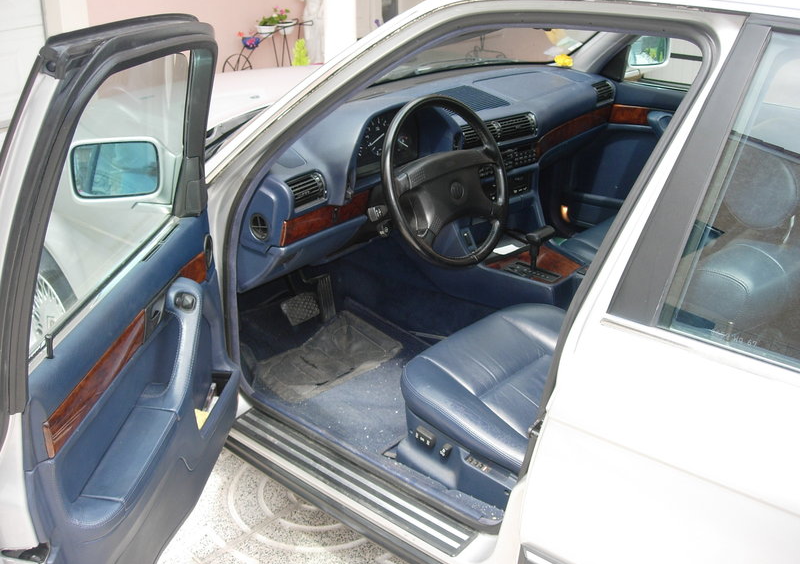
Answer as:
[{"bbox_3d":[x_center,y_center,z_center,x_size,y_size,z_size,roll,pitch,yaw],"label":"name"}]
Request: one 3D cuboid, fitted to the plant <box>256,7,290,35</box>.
[{"bbox_3d":[-1.268,-2.620,8.800,0.310,0.270,0.270,-17,28,-34],"label":"plant"}]

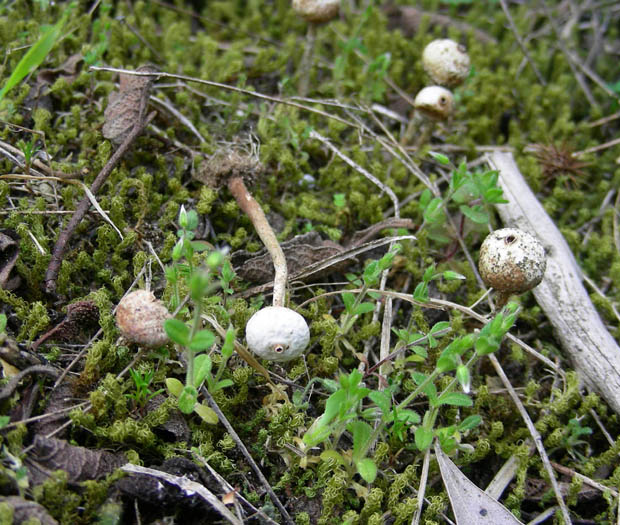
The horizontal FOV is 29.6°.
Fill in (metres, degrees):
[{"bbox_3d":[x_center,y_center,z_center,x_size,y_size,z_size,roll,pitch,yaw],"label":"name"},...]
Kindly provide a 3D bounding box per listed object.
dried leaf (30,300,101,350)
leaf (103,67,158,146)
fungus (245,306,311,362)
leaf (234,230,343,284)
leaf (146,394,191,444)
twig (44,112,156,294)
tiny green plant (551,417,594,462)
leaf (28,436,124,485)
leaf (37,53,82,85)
[{"bbox_3d":[-0.047,0.012,0.227,0.013,0.006,0.008,0,40,0],"label":"dried leaf"},{"bbox_3d":[-0.043,-0.038,0.282,0.013,0.010,0.020,0,40,0],"label":"leaf"},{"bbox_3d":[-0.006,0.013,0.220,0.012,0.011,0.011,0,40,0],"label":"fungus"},{"bbox_3d":[-0.004,-0.001,0.240,0.022,0.007,0.009,0,40,0],"label":"leaf"},{"bbox_3d":[-0.025,0.028,0.208,0.008,0.005,0.007,0,40,0],"label":"leaf"},{"bbox_3d":[-0.046,-0.014,0.256,0.006,0.006,0.063,9,41,11],"label":"twig"},{"bbox_3d":[0.045,0.031,0.203,0.008,0.005,0.007,0,40,0],"label":"tiny green plant"},{"bbox_3d":[-0.040,0.034,0.199,0.017,0.005,0.007,0,40,0],"label":"leaf"},{"bbox_3d":[-0.064,-0.049,0.298,0.011,0.005,0.009,0,40,0],"label":"leaf"}]

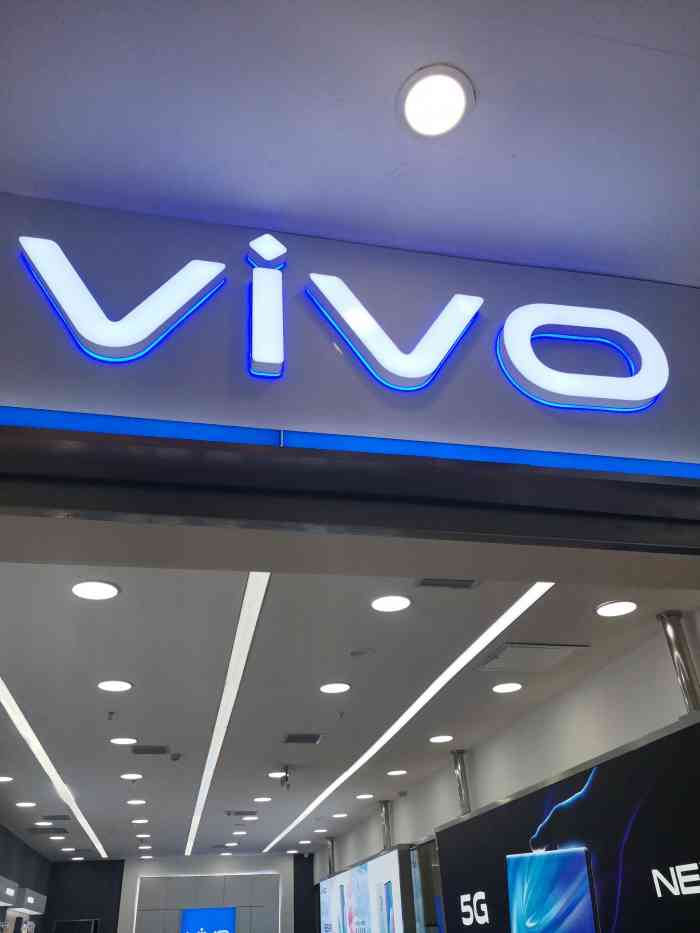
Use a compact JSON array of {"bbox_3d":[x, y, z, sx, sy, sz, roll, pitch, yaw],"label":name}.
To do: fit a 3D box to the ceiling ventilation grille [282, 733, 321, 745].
[{"bbox_3d":[-0.376,2.181,5.821,0.280,0.035,0.290,4,-34,-12],"label":"ceiling ventilation grille"}]

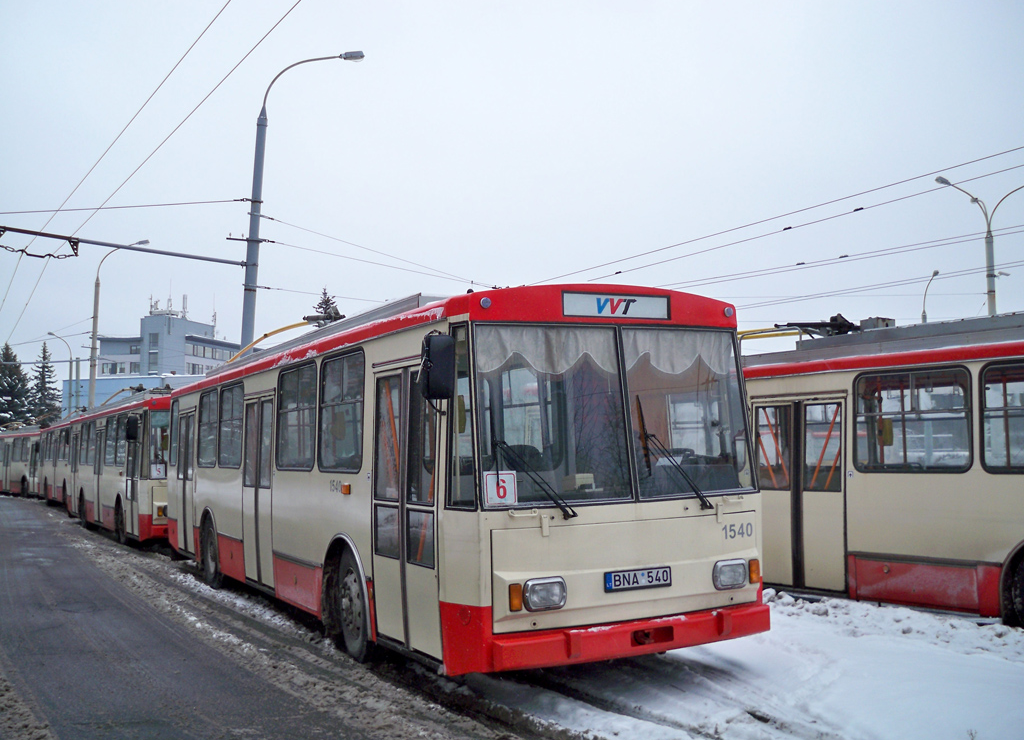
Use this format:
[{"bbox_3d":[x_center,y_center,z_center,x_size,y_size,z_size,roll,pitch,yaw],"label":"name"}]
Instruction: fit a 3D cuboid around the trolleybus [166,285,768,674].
[{"bbox_3d":[-1.758,1.123,12.142,2.520,3.200,11.360,1,-5,-28],"label":"trolleybus"}]

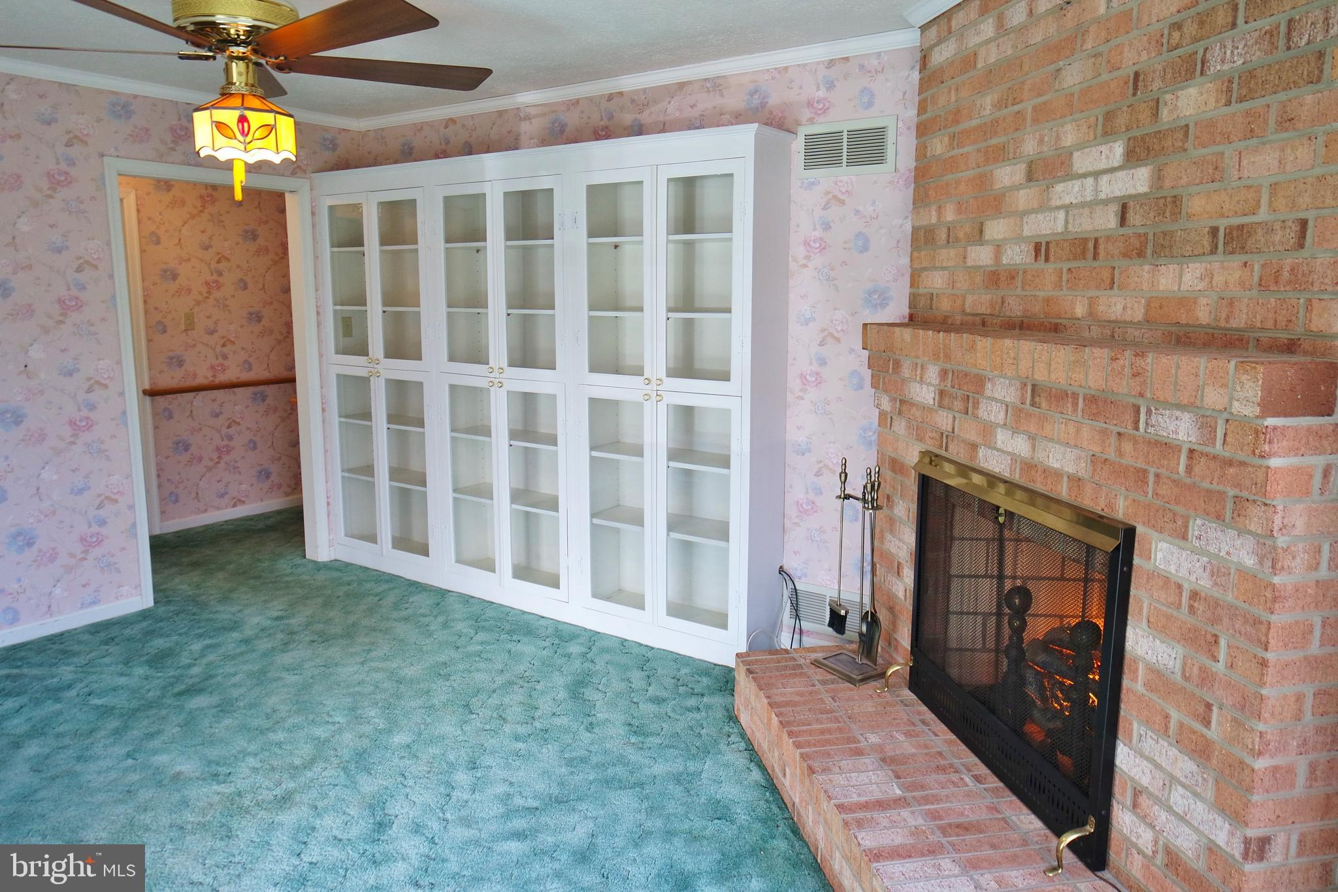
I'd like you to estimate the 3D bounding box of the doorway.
[{"bbox_3d":[-2.288,-0.331,4.602,0.140,2.114,1.031,7,12,34],"label":"doorway"}]

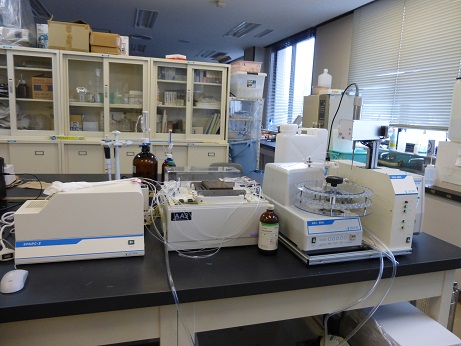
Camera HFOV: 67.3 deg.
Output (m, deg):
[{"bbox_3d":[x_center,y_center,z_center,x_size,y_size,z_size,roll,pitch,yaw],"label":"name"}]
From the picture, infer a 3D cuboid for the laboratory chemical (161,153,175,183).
[{"bbox_3d":[-0.404,-0.009,2.280,0.092,0.218,0.092,-1,10,-18],"label":"laboratory chemical"}]

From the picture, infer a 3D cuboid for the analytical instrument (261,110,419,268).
[{"bbox_3d":[0.412,0.030,1.389,0.438,0.490,0.445,-1,10,-18],"label":"analytical instrument"}]

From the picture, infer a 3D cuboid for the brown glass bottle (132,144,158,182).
[{"bbox_3d":[-0.524,-0.027,2.140,0.151,0.289,0.151,-1,10,-18],"label":"brown glass bottle"}]

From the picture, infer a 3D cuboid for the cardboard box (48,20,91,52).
[{"bbox_3d":[-1.620,-1.347,3.518,0.367,0.255,0.300,-1,10,-18],"label":"cardboard box"}]

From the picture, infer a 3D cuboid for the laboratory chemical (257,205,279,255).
[{"bbox_3d":[0.139,0.201,1.245,0.071,0.174,0.071,2,9,0],"label":"laboratory chemical"}]

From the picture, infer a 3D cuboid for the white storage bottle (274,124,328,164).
[{"bbox_3d":[0.476,-0.097,2.364,0.300,0.440,0.180,-1,10,-18],"label":"white storage bottle"}]

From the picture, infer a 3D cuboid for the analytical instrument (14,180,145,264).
[{"bbox_3d":[-0.498,0.156,1.186,0.390,0.228,0.183,-1,10,-18],"label":"analytical instrument"}]

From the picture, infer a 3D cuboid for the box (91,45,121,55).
[{"bbox_3d":[-1.308,-1.256,3.617,0.251,0.067,0.250,-1,10,-18],"label":"box"}]

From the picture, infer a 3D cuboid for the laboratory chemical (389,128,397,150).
[{"bbox_3d":[1.694,-0.349,3.605,0.068,0.224,0.068,-1,10,-18],"label":"laboratory chemical"}]

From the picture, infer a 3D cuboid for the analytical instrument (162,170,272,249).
[{"bbox_3d":[-0.107,0.137,1.467,0.377,0.212,0.445,-1,10,-18],"label":"analytical instrument"}]

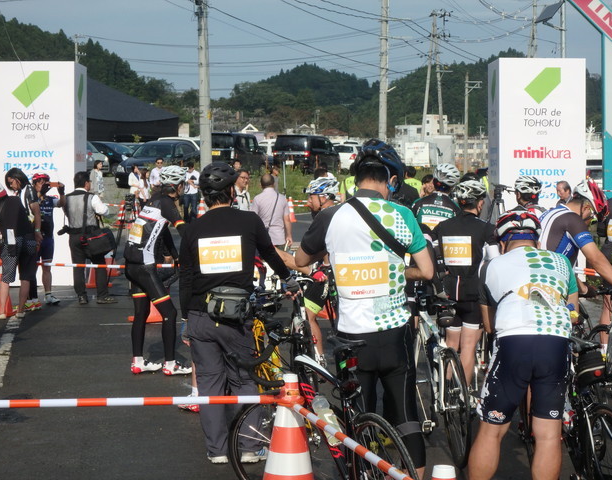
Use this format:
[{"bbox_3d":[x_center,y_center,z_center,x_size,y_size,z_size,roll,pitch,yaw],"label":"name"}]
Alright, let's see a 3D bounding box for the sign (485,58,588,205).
[{"bbox_3d":[3.341,-0.991,17.856,1.240,3.200,1.100,0,3,0],"label":"sign"}]

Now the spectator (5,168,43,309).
[{"bbox_3d":[-3.384,-0.020,14.616,0.420,1.690,0.480,-2,4,-25],"label":"spectator"}]

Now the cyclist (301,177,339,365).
[{"bbox_3d":[0.182,0.288,10.399,0.550,1.640,0.500,-1,4,-15],"label":"cyclist"}]

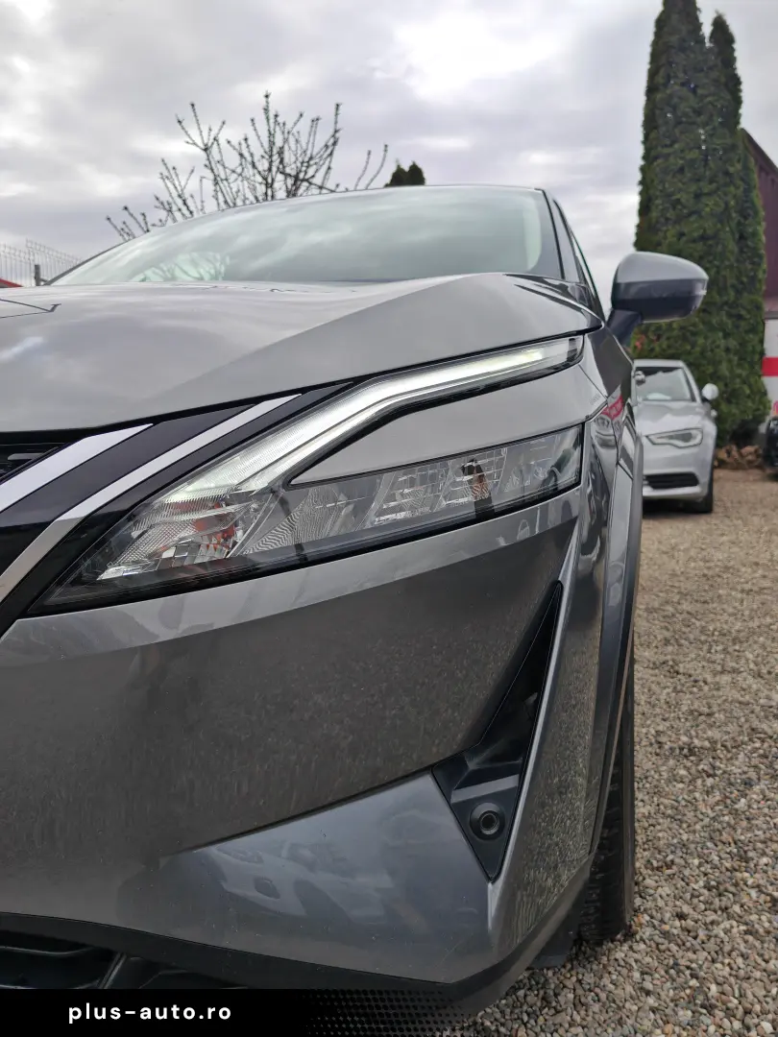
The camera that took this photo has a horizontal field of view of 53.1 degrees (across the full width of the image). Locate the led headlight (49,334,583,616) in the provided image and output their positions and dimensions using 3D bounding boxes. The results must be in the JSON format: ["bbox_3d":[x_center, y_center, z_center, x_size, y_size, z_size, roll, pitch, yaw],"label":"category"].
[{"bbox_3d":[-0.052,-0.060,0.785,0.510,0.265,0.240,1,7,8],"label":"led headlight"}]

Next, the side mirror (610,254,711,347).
[{"bbox_3d":[0.692,-0.566,2.000,0.250,0.225,0.180,2,8,19],"label":"side mirror"}]

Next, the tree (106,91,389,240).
[{"bbox_3d":[-1.639,-2.500,8.755,3.300,4.400,3.200,0,7,0],"label":"tree"}]

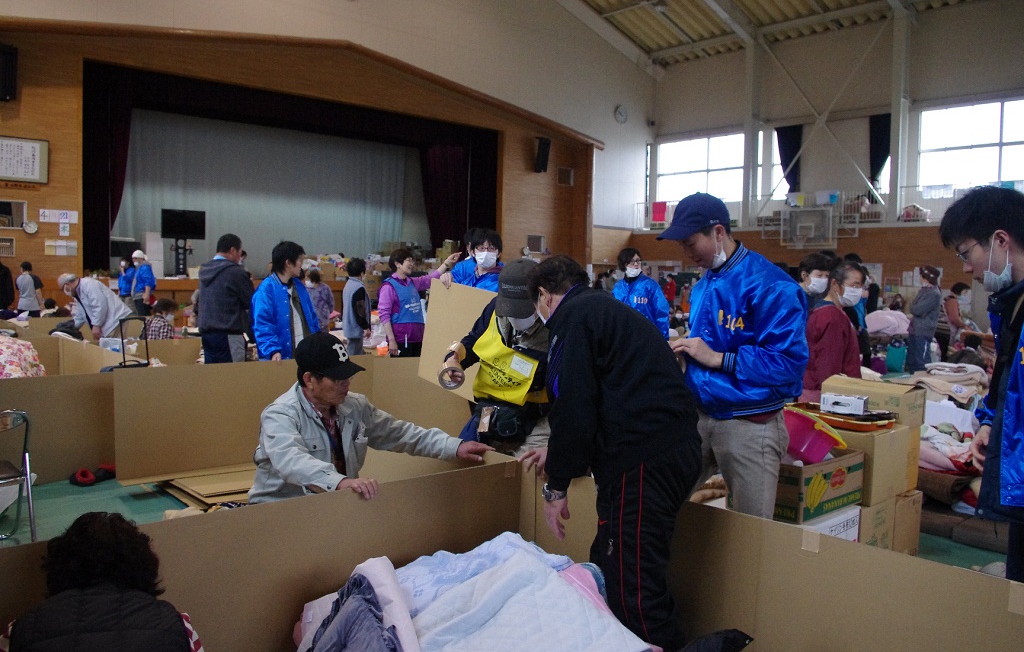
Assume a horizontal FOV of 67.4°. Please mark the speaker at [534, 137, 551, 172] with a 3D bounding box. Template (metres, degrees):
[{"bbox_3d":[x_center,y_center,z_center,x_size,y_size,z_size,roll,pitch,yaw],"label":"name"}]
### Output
[{"bbox_3d":[0.989,-5.432,24.500,0.360,1.070,0.280,-2,14,-38],"label":"speaker"}]

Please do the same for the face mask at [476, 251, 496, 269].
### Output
[{"bbox_3d":[-0.162,-0.415,4.870,0.140,0.110,0.080,1,10,-2],"label":"face mask"}]

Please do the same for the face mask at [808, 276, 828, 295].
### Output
[{"bbox_3d":[1.980,-0.261,4.950,0.140,0.115,0.085,0,4,-21],"label":"face mask"}]

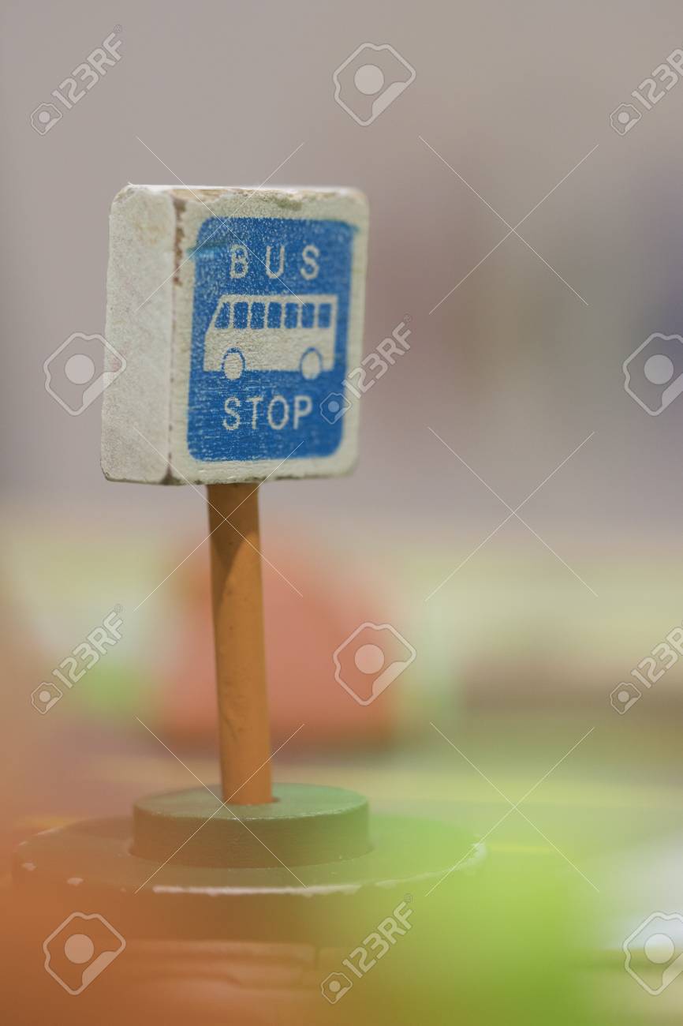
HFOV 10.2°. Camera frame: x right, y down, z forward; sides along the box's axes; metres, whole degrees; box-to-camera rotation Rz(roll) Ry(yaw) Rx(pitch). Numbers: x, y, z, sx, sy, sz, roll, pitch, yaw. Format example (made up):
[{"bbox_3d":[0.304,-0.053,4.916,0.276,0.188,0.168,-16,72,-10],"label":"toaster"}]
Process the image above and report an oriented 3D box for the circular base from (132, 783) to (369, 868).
[{"bbox_3d":[-0.013,0.045,0.556,0.034,0.007,0.034,-1,5,0],"label":"circular base"}]

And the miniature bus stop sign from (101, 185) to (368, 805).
[{"bbox_3d":[-0.015,-0.002,0.552,0.014,0.088,0.041,4,7,41],"label":"miniature bus stop sign"}]

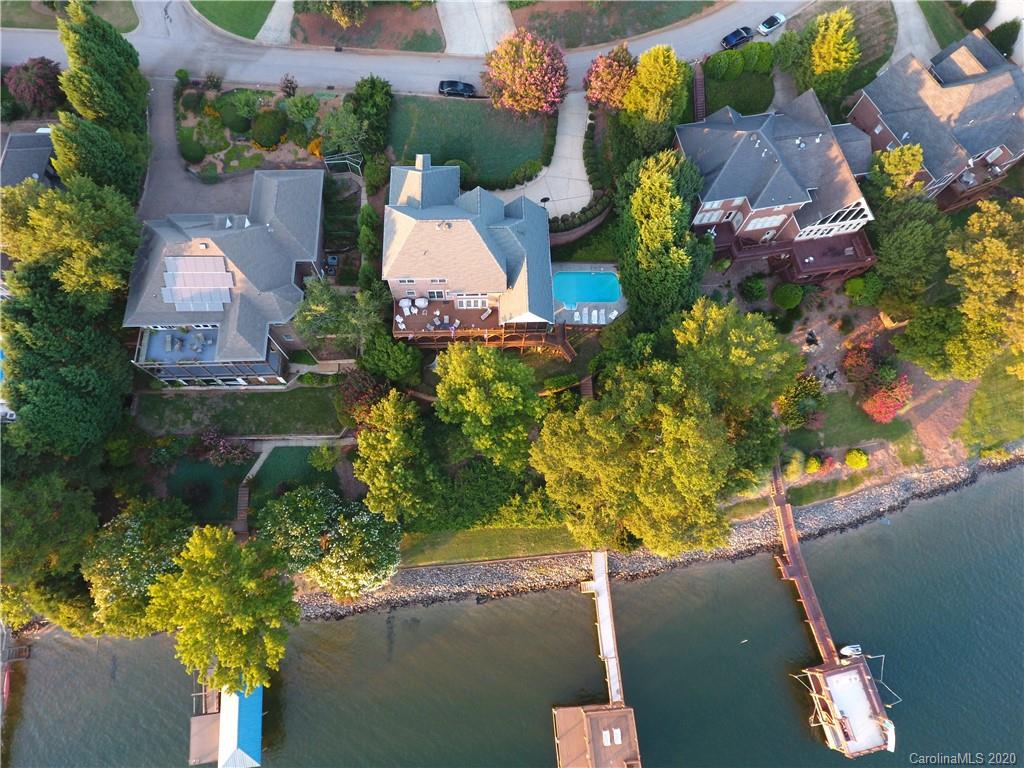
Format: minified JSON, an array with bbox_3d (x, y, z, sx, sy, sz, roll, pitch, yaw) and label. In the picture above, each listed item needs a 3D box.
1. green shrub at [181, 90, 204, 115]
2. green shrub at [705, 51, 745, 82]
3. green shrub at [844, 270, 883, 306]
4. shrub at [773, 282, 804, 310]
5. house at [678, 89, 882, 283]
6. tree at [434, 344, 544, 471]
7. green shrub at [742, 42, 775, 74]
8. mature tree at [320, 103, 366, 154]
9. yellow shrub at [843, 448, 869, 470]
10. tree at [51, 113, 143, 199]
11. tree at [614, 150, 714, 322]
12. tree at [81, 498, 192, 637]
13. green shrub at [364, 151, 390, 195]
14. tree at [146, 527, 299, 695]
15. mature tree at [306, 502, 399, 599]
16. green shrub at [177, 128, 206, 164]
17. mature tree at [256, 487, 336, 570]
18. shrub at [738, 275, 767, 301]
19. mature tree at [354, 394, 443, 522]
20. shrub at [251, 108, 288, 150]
[{"bbox_3d":[-40.625,-35.799,75.245,2.700,2.200,2.800,1,69,-2],"label":"green shrub"},{"bbox_3d":[28.405,-42.581,79.102,5.100,2.800,4.100,1,69,-2],"label":"green shrub"},{"bbox_3d":[44.589,-12.126,75.083,4.400,3.200,4.600,1,69,-2],"label":"green shrub"},{"bbox_3d":[32.229,-10.205,68.979,3.555,2.300,3.460,0,70,0],"label":"shrub"},{"bbox_3d":[31.367,-22.631,68.122,20.800,12.200,19.000,-10,70,-4],"label":"house"},{"bbox_3d":[-2.415,2.828,64.015,11.400,13.000,12.500,1,69,-2],"label":"tree"},{"bbox_3d":[33.201,-43.986,79.709,4.050,3.000,4.400,1,69,-2],"label":"green shrub"},{"bbox_3d":[-20.841,-31.408,73.686,5.400,5.500,6.000,1,69,-2],"label":"mature tree"},{"bbox_3d":[39.209,8.588,67.343,2.546,1.600,2.525,0,70,0],"label":"yellow shrub"},{"bbox_3d":[-47.185,-25.915,67.948,7.400,11.500,7.800,0,70,0],"label":"tree"},{"bbox_3d":[16.770,-16.160,66.620,9.860,17.000,18.420,1,70,-2],"label":"tree"},{"bbox_3d":[-39.640,19.430,63.380,10.070,11.000,13.000,1,70,-2],"label":"tree"},{"bbox_3d":[-16.930,-26.300,73.970,3.420,4.500,4.860,1,70,-2],"label":"green shrub"},{"bbox_3d":[-29.240,23.060,61.330,14.140,14.000,15.950,1,70,-2],"label":"tree"},{"bbox_3d":[-16.229,17.343,61.487,9.464,7.800,9.690,0,70,0],"label":"mature tree"},{"bbox_3d":[-39.837,-29.543,73.568,3.400,2.500,4.400,0,70,0],"label":"green shrub"},{"bbox_3d":[-22.257,15.133,62.362,8.245,7.200,8.719,0,70,0],"label":"mature tree"},{"bbox_3d":[30.406,-12.206,74.823,3.300,2.700,3.300,1,69,-2],"label":"shrub"},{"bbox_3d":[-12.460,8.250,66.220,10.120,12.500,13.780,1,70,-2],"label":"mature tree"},{"bbox_3d":[-30.262,-31.782,73.883,4.400,3.700,5.000,1,69,-2],"label":"shrub"}]

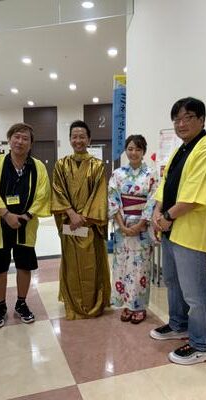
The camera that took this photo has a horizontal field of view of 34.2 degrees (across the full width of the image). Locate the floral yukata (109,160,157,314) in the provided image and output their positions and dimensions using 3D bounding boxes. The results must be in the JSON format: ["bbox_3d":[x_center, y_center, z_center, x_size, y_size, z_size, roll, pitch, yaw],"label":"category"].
[{"bbox_3d":[0.247,0.287,2.886,0.420,1.250,0.360,1,6,7],"label":"floral yukata"}]

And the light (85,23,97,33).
[{"bbox_3d":[-0.241,-3.484,6.776,0.200,0.060,0.200,2,6,18],"label":"light"}]

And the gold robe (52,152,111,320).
[{"bbox_3d":[-0.189,0.289,2.977,0.530,1.400,0.430,0,6,-3],"label":"gold robe"}]

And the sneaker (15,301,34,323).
[{"bbox_3d":[-0.679,0.962,2.918,0.110,0.120,0.285,-3,7,-30],"label":"sneaker"}]

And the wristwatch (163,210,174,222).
[{"bbox_3d":[0.436,0.108,2.230,0.042,0.068,0.055,-25,-15,21],"label":"wristwatch"}]

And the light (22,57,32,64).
[{"bbox_3d":[-2.038,-3.716,8.940,0.200,0.060,0.200,2,6,18],"label":"light"}]

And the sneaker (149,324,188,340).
[{"bbox_3d":[0.520,0.996,2.593,0.315,0.125,0.115,-1,6,-9],"label":"sneaker"}]

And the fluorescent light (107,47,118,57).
[{"bbox_3d":[0.243,-3.638,8.238,0.200,0.060,0.200,2,6,18],"label":"fluorescent light"}]

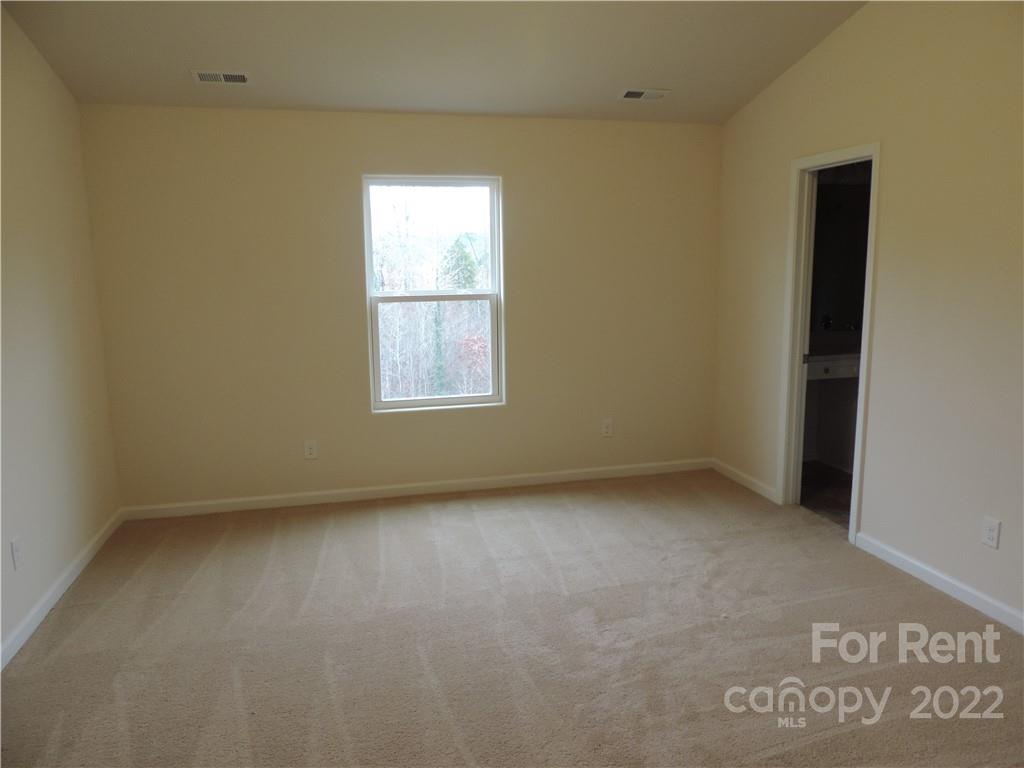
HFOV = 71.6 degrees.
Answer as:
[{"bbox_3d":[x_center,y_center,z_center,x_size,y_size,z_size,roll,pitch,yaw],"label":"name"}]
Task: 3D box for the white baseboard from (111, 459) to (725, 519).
[{"bbox_3d":[-0.448,0.700,4.824,3.980,0.080,0.016,-3,10,-13],"label":"white baseboard"}]

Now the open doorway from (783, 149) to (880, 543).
[{"bbox_3d":[1.807,-0.216,3.993,0.140,2.084,0.706,-3,10,-13],"label":"open doorway"}]

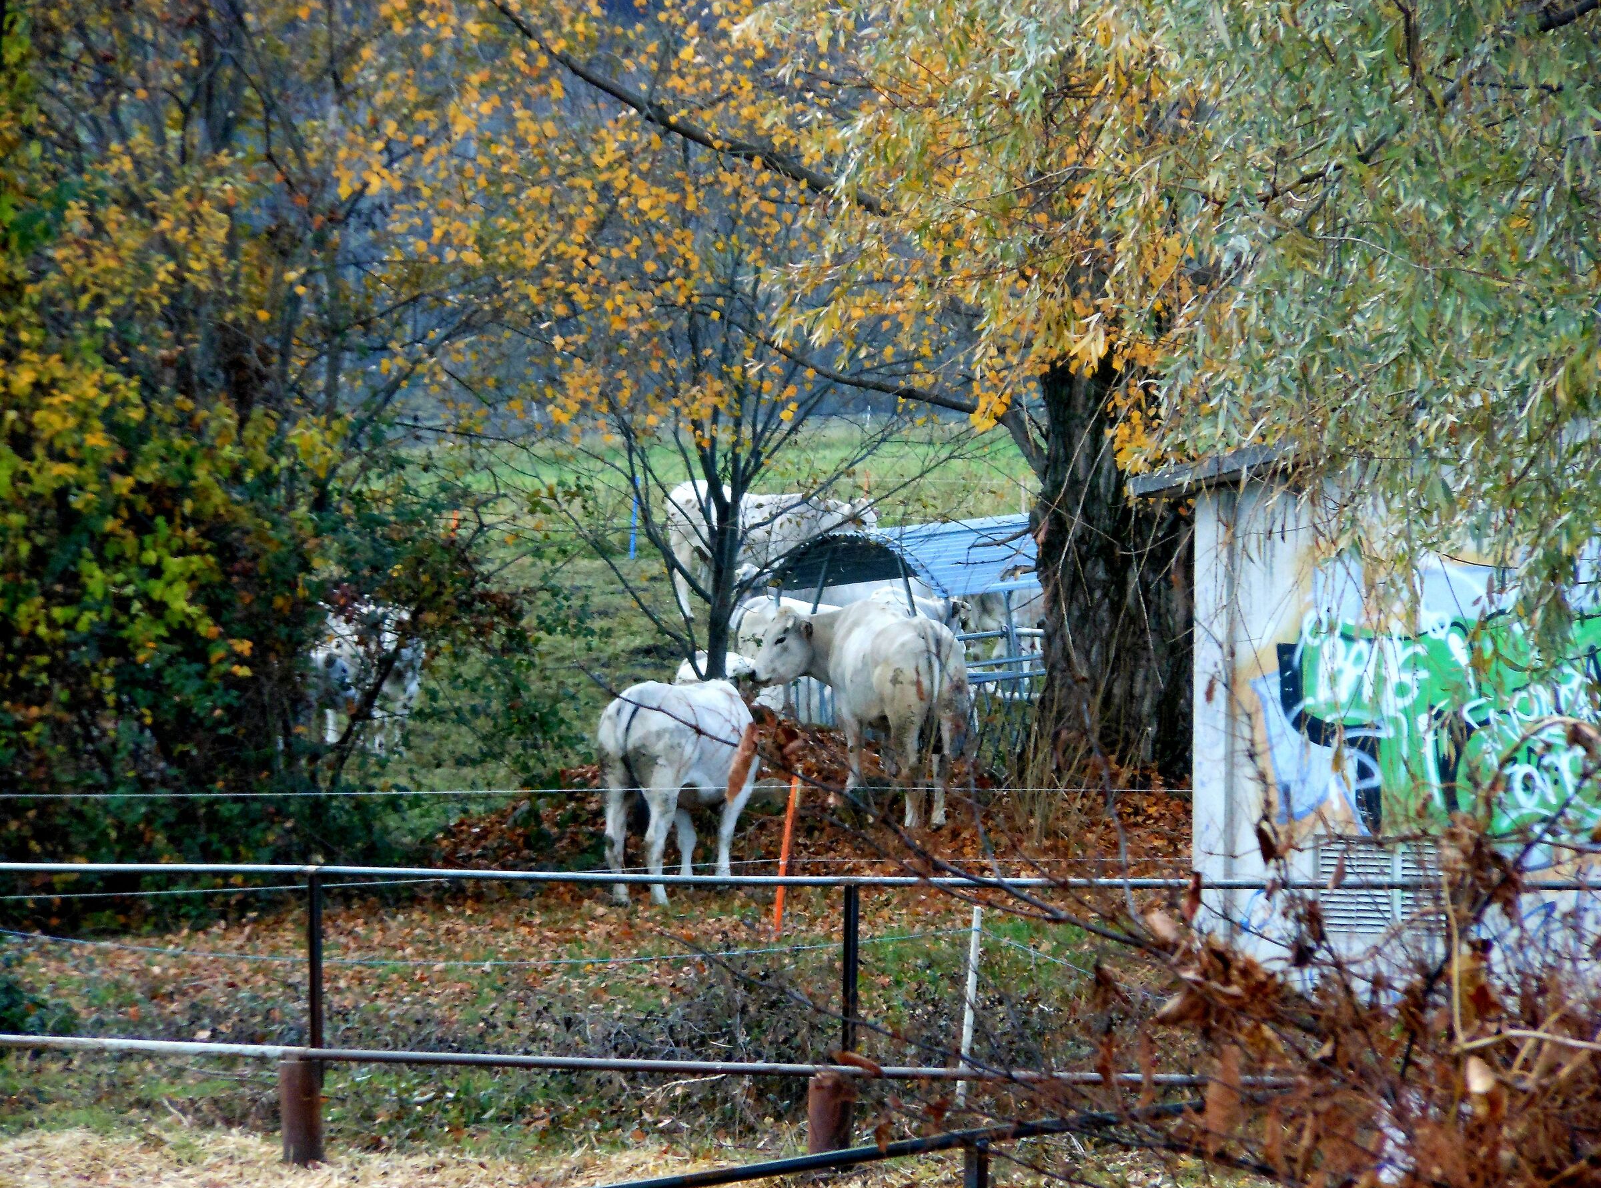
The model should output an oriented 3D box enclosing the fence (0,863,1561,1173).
[{"bbox_3d":[0.003,1.752,38.014,7.000,1.250,0.200,0,3,11],"label":"fence"}]

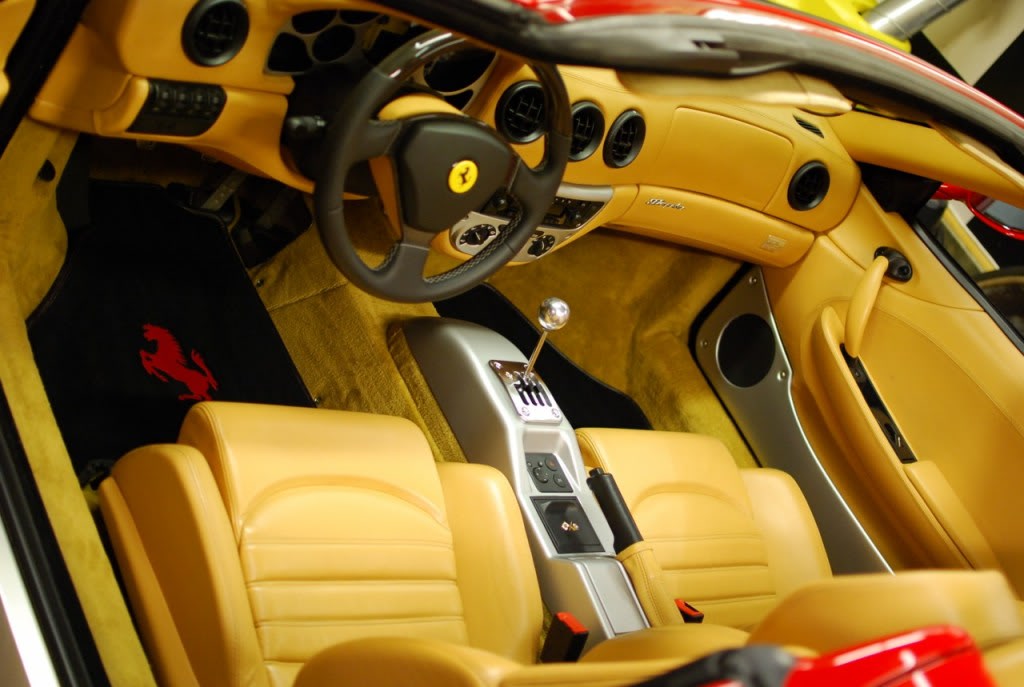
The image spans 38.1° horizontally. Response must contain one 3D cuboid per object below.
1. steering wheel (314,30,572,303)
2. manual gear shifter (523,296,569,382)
[{"bbox_3d":[-0.081,-0.224,1.851,0.370,0.370,0.085,6,25,-43],"label":"steering wheel"},{"bbox_3d":[0.045,-0.005,2.214,0.048,0.139,0.048,4,28,-42],"label":"manual gear shifter"}]

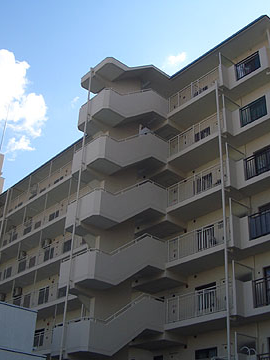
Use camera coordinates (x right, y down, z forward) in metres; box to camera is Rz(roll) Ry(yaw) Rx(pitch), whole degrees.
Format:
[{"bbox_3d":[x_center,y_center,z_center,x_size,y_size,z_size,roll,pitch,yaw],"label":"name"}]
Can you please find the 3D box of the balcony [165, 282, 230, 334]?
[{"bbox_3d":[3.138,5.404,20.372,1.305,1.388,3.975,24,-35,-34],"label":"balcony"}]

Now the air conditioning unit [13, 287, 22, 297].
[{"bbox_3d":[-8.292,8.069,34.623,0.320,0.570,0.780,24,-35,-34],"label":"air conditioning unit"}]

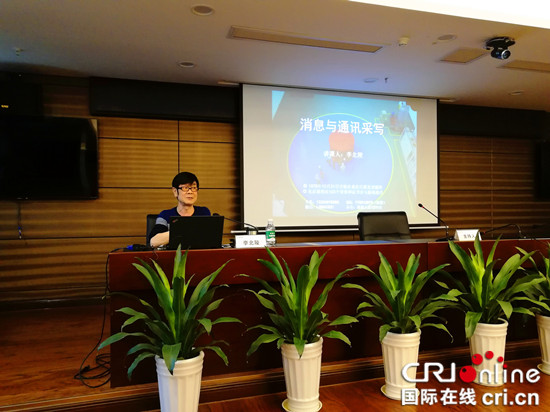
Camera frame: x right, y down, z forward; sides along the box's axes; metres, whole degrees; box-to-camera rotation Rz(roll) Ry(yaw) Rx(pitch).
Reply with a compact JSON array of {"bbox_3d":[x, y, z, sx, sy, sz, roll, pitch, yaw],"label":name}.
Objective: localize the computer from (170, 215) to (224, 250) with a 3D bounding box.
[{"bbox_3d":[-0.509,0.168,2.747,0.325,0.210,0.270,0,0,-17],"label":"computer"}]

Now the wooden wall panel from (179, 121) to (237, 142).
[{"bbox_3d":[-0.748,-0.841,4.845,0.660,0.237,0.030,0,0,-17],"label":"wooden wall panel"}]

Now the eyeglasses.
[{"bbox_3d":[-0.617,-0.115,2.980,0.140,0.045,0.130,0,0,-30],"label":"eyeglasses"}]

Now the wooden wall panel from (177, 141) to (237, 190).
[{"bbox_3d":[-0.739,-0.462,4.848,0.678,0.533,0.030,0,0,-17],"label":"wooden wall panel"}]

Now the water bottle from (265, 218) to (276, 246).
[{"bbox_3d":[-0.033,0.181,2.850,0.063,0.182,0.063,0,0,-17],"label":"water bottle"}]

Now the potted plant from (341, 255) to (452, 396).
[{"bbox_3d":[0.786,0.786,2.730,0.680,0.890,0.660,0,0,-17],"label":"potted plant"}]

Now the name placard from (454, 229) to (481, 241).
[{"bbox_3d":[1.488,0.224,3.278,0.205,0.085,0.070,0,0,-17],"label":"name placard"}]

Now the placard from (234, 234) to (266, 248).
[{"bbox_3d":[-0.157,0.231,2.776,0.198,0.083,0.070,0,0,-17],"label":"placard"}]

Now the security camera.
[{"bbox_3d":[1.862,-1.299,3.572,0.220,0.165,0.190,0,0,-12],"label":"security camera"}]

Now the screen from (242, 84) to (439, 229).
[{"bbox_3d":[0.897,-0.566,5.271,2.650,1.660,0.050,0,0,-17],"label":"screen"}]

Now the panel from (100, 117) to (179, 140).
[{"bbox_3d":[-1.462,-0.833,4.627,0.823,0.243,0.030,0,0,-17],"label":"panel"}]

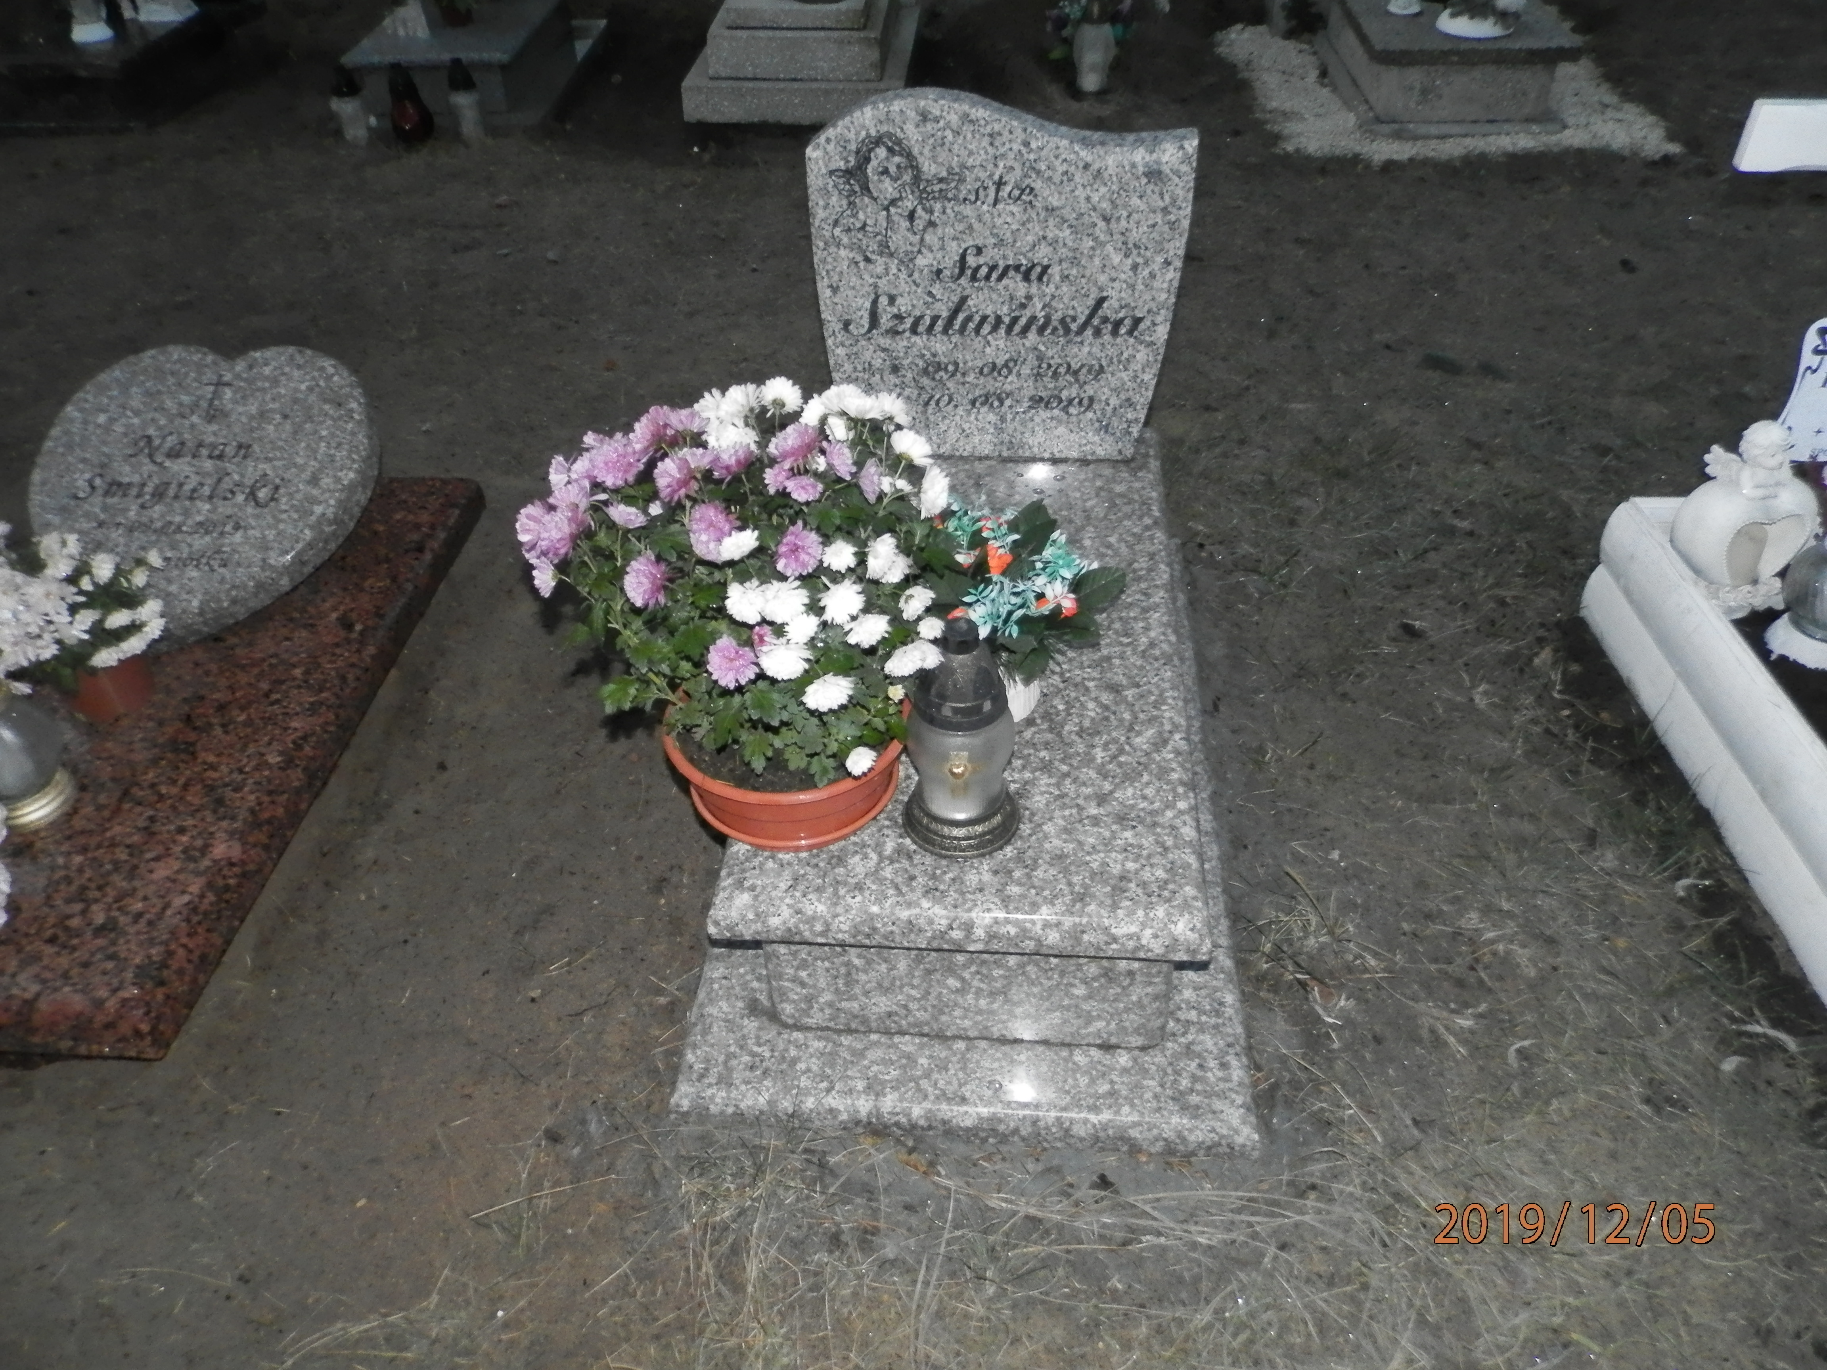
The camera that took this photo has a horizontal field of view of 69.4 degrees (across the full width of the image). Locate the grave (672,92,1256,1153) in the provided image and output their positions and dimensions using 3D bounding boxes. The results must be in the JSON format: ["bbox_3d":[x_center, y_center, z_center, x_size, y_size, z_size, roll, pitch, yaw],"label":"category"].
[{"bbox_3d":[0.094,-0.201,1.721,0.640,0.822,1.253,2,37,6],"label":"grave"}]

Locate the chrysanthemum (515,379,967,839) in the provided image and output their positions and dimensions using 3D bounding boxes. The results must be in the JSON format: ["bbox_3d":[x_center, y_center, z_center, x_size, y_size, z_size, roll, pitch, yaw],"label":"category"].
[{"bbox_3d":[-0.185,-0.085,1.464,0.454,0.456,0.435,2,37,6],"label":"chrysanthemum"}]

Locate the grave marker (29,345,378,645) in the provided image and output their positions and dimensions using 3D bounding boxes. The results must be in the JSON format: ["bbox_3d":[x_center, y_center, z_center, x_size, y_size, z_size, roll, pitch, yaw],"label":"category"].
[{"bbox_3d":[-1.217,-0.318,2.268,0.588,0.077,0.567,1,71,5],"label":"grave marker"}]

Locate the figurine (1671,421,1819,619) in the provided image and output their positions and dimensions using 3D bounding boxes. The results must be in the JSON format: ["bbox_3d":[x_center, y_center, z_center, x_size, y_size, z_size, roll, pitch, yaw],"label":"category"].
[{"bbox_3d":[1.258,-0.259,2.000,0.186,0.292,0.166,7,38,12],"label":"figurine"}]

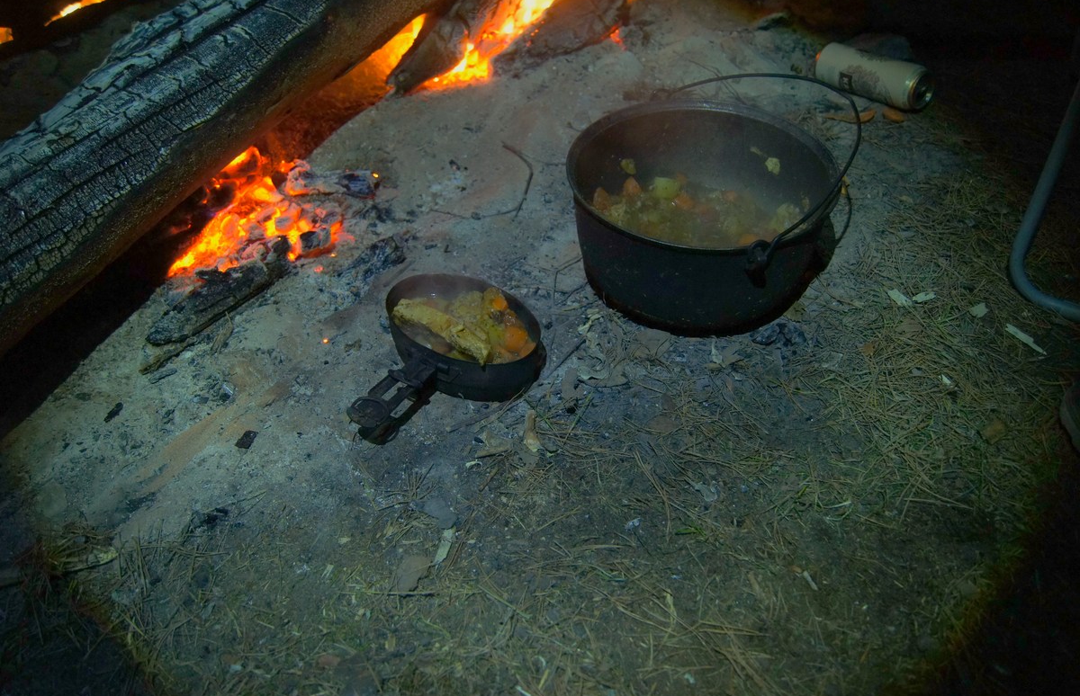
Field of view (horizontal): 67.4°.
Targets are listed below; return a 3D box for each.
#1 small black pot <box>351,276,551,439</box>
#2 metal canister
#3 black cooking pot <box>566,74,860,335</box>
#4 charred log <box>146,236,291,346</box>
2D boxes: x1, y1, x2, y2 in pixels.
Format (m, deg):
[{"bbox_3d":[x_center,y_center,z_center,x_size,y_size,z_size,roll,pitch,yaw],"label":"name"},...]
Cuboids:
[{"bbox_3d":[-0.110,0.017,0.825,0.184,0.063,0.209,26,51,24],"label":"small black pot"},{"bbox_3d":[0.498,-0.408,1.215,0.066,0.066,0.168,-25,41,-22],"label":"metal canister"},{"bbox_3d":[0.180,-0.152,0.939,0.302,0.137,0.302,0,45,0],"label":"black cooking pot"},{"bbox_3d":[-0.367,-0.063,0.929,0.047,0.032,0.197,29,52,26],"label":"charred log"}]

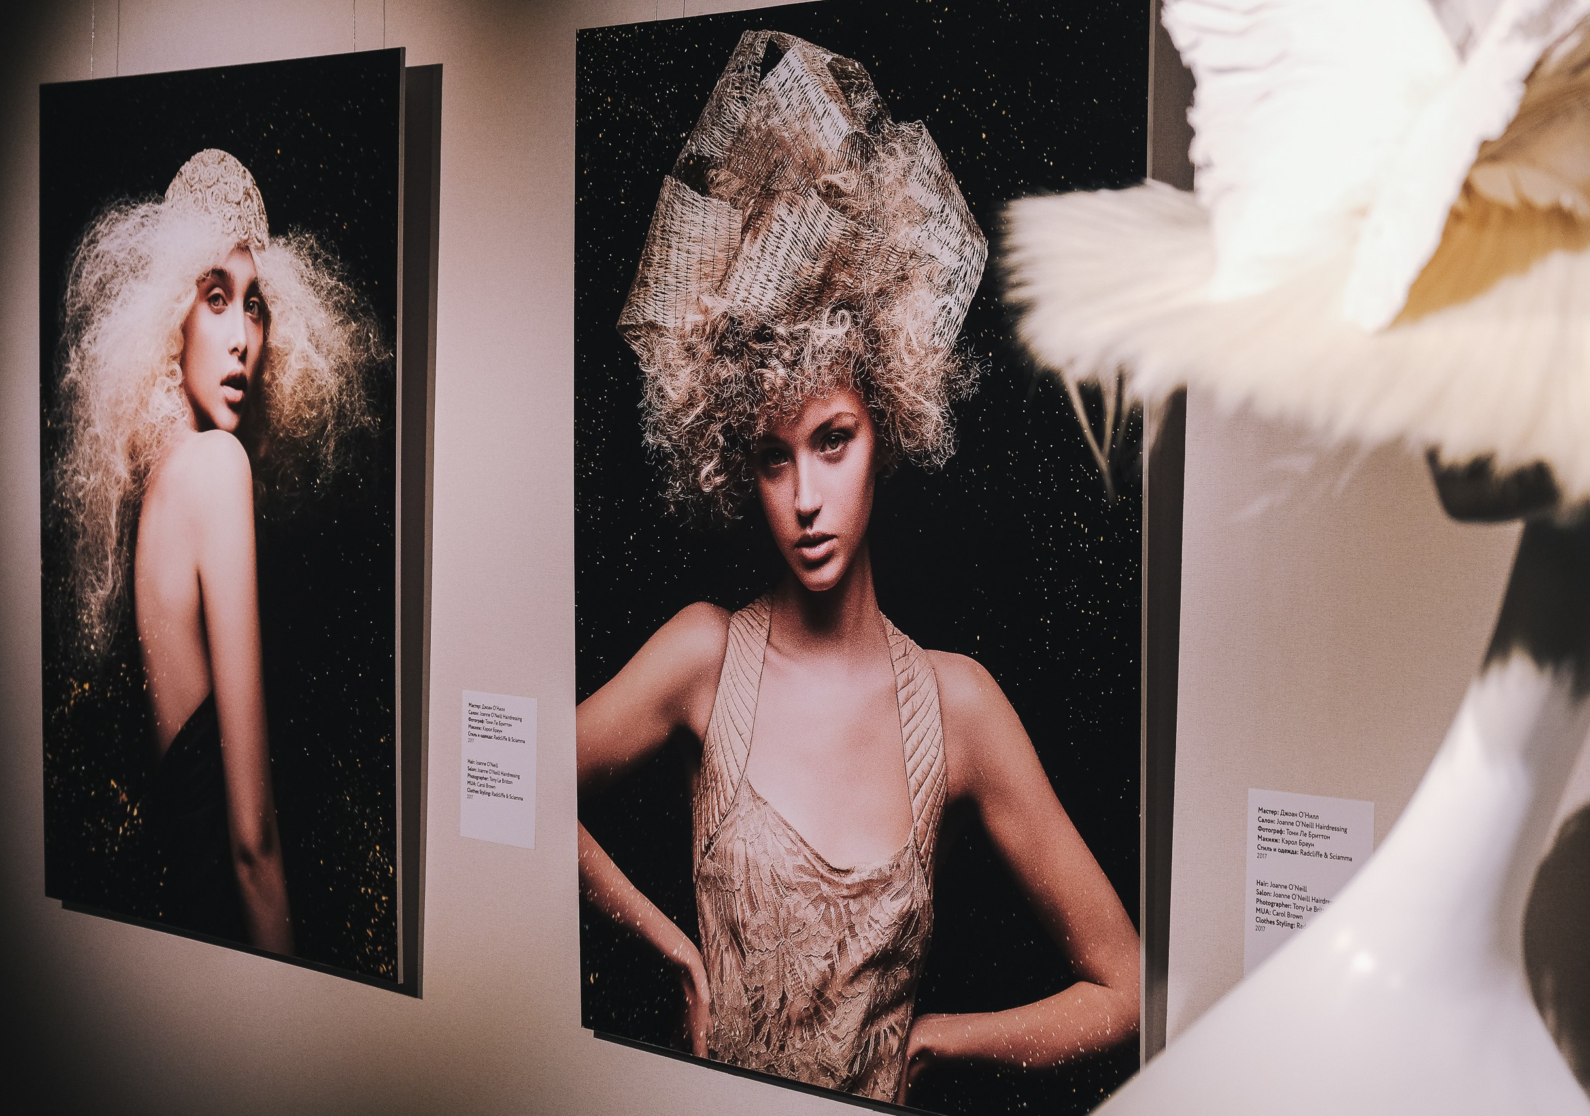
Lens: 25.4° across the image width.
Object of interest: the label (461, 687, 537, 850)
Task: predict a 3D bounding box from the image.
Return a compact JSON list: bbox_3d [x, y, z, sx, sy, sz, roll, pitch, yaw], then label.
[{"bbox_3d":[-0.360,0.257,4.300,0.004,0.181,0.150,-1,4,-42],"label":"label"}]

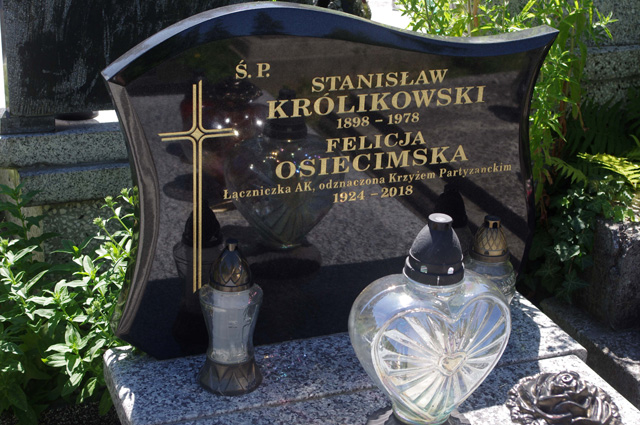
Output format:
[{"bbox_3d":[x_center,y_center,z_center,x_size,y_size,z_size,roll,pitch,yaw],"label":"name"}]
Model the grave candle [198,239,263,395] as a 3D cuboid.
[{"bbox_3d":[-0.140,0.157,1.665,0.104,0.242,0.104,1,20,-1],"label":"grave candle"}]

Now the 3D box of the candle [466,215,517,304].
[{"bbox_3d":[0.287,0.117,1.827,0.101,0.229,0.101,-6,21,-19],"label":"candle"}]

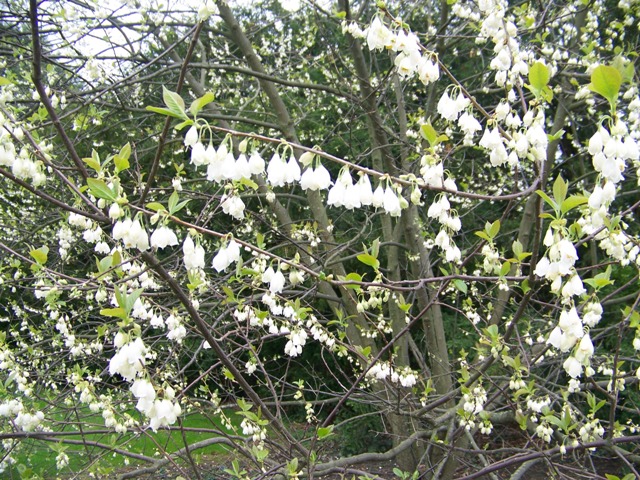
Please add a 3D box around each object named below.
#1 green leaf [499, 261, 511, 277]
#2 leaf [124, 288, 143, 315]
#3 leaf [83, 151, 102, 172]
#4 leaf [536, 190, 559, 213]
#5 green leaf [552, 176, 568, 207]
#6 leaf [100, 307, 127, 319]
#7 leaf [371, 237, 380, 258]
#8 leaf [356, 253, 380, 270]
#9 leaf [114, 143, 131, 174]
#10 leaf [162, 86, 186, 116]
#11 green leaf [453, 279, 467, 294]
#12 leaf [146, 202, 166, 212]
[{"bbox_3d":[0.372,0.057,1.300,0.018,0.032,0.014,24,0,0],"label":"green leaf"},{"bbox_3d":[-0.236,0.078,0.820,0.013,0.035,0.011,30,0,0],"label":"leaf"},{"bbox_3d":[-0.344,-0.119,0.980,0.030,0.033,0.021,0,0,0],"label":"leaf"},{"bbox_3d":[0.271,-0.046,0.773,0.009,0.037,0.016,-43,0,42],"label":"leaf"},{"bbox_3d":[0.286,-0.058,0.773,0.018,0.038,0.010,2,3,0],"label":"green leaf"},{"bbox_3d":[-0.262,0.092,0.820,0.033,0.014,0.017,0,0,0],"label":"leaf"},{"bbox_3d":[0.086,0.013,1.003,0.015,0.032,0.009,12,0,17],"label":"leaf"},{"bbox_3d":[0.075,0.033,1.003,0.037,0.014,0.022,15,31,-9],"label":"leaf"},{"bbox_3d":[-0.298,-0.125,0.980,0.024,0.045,0.017,0,0,0],"label":"leaf"},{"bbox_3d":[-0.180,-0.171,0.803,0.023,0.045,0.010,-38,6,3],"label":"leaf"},{"bbox_3d":[0.226,0.076,1.053,0.016,0.029,0.009,-37,0,1],"label":"green leaf"},{"bbox_3d":[-0.215,-0.043,0.853,0.027,0.010,0.017,4,37,0],"label":"leaf"}]

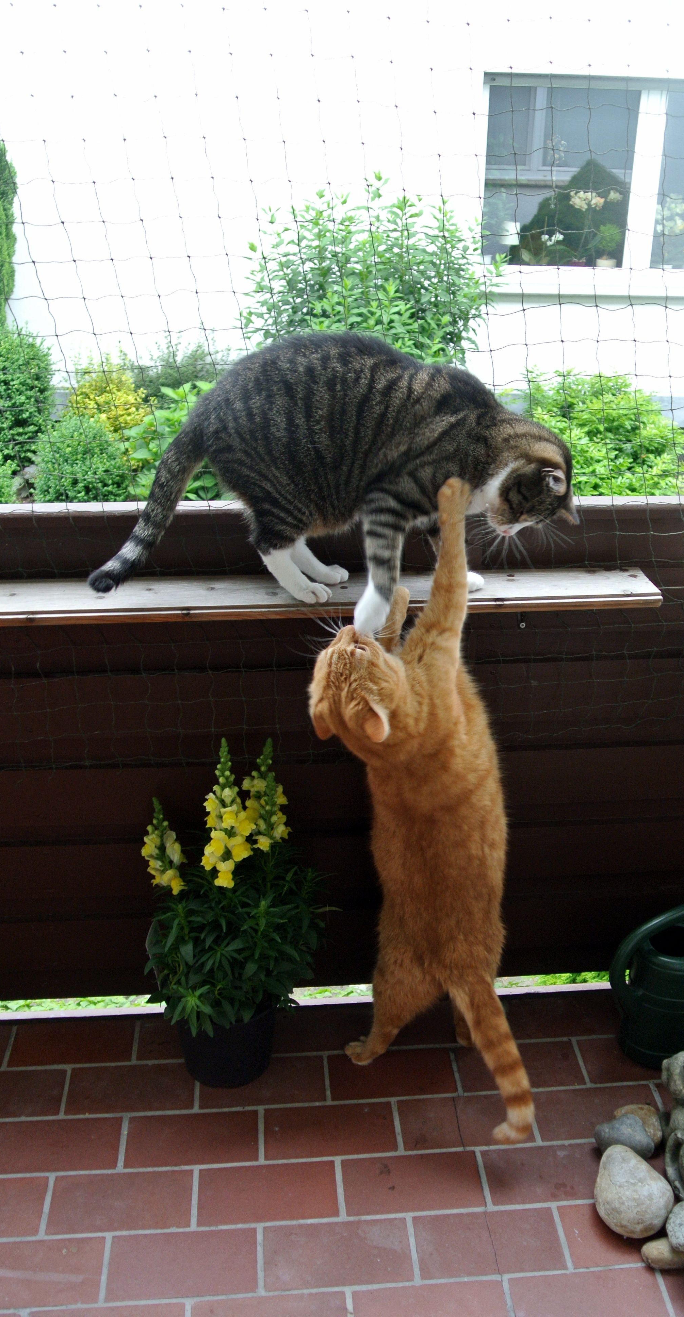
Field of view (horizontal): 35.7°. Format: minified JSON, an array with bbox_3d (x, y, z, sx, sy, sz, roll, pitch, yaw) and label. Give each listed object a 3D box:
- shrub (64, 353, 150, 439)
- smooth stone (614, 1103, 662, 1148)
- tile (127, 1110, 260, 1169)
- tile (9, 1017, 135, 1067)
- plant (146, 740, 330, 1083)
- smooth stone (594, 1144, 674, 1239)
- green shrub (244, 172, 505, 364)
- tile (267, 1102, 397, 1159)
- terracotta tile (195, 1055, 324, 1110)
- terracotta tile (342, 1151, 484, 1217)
[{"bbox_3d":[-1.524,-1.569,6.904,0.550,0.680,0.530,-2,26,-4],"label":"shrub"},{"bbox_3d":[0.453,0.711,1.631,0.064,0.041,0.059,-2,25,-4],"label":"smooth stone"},{"bbox_3d":[-0.237,0.772,1.698,0.210,0.012,0.098,-2,25,-4],"label":"tile"},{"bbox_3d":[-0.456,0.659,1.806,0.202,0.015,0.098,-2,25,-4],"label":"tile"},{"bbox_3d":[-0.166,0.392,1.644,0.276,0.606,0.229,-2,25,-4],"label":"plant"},{"bbox_3d":[0.489,0.883,1.765,0.130,0.105,0.165,-4,26,-9],"label":"smooth stone"},{"bbox_3d":[0.207,-2.153,6.881,1.620,1.760,1.400,-2,26,-4],"label":"green shrub"},{"bbox_3d":[-0.019,0.764,1.711,0.210,0.012,0.098,-2,25,-4],"label":"tile"},{"bbox_3d":[-0.132,0.722,1.801,0.210,0.012,0.098,-2,25,-4],"label":"terracotta tile"},{"bbox_3d":[0.107,0.805,1.623,0.210,0.012,0.098,-2,25,-4],"label":"terracotta tile"}]

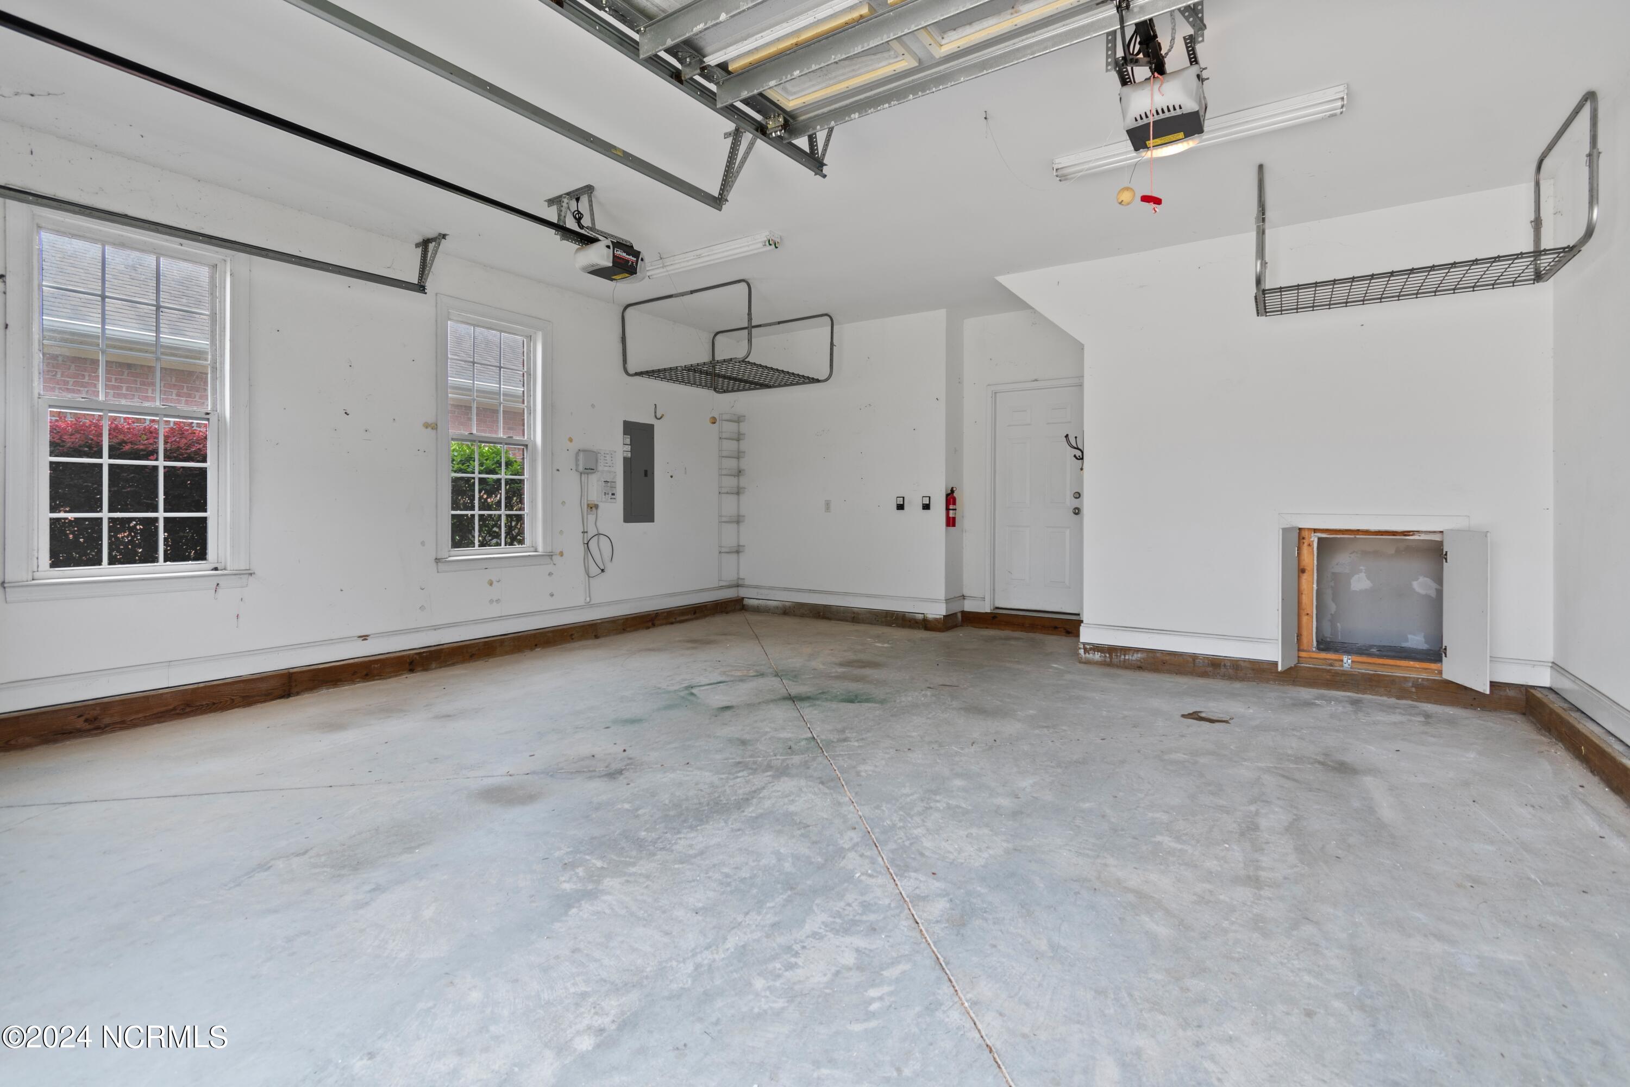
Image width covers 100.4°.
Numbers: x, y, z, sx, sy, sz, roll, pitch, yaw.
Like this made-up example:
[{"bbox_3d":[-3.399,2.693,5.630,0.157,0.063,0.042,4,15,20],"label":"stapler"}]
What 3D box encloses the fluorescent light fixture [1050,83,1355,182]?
[{"bbox_3d":[1.783,-1.938,3.262,1.220,0.075,0.115,2,3,31],"label":"fluorescent light fixture"}]

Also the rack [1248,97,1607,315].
[{"bbox_3d":[3.028,-1.658,3.528,1.210,0.655,0.820,2,3,33],"label":"rack"}]

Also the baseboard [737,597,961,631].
[{"bbox_3d":[0.305,0.711,7.070,2.346,0.145,0.370,2,3,31],"label":"baseboard"}]

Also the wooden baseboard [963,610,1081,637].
[{"bbox_3d":[1.964,0.752,6.359,1.200,0.145,0.050,2,3,30],"label":"wooden baseboard"}]

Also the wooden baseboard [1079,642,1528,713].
[{"bbox_3d":[3.002,0.852,4.467,2.378,0.147,0.050,2,3,32],"label":"wooden baseboard"}]

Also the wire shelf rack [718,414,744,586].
[{"bbox_3d":[-0.882,-0.462,7.298,0.110,1.850,0.316,2,3,36],"label":"wire shelf rack"}]

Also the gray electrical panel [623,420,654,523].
[{"bbox_3d":[-1.644,-0.660,6.361,0.040,0.934,0.368,2,3,36],"label":"gray electrical panel"}]

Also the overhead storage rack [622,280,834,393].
[{"bbox_3d":[-0.777,-1.806,6.205,1.430,0.655,1.190,2,3,33],"label":"overhead storage rack"}]

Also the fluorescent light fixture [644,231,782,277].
[{"bbox_3d":[-0.780,-2.024,4.815,1.220,0.075,0.115,2,3,31],"label":"fluorescent light fixture"}]

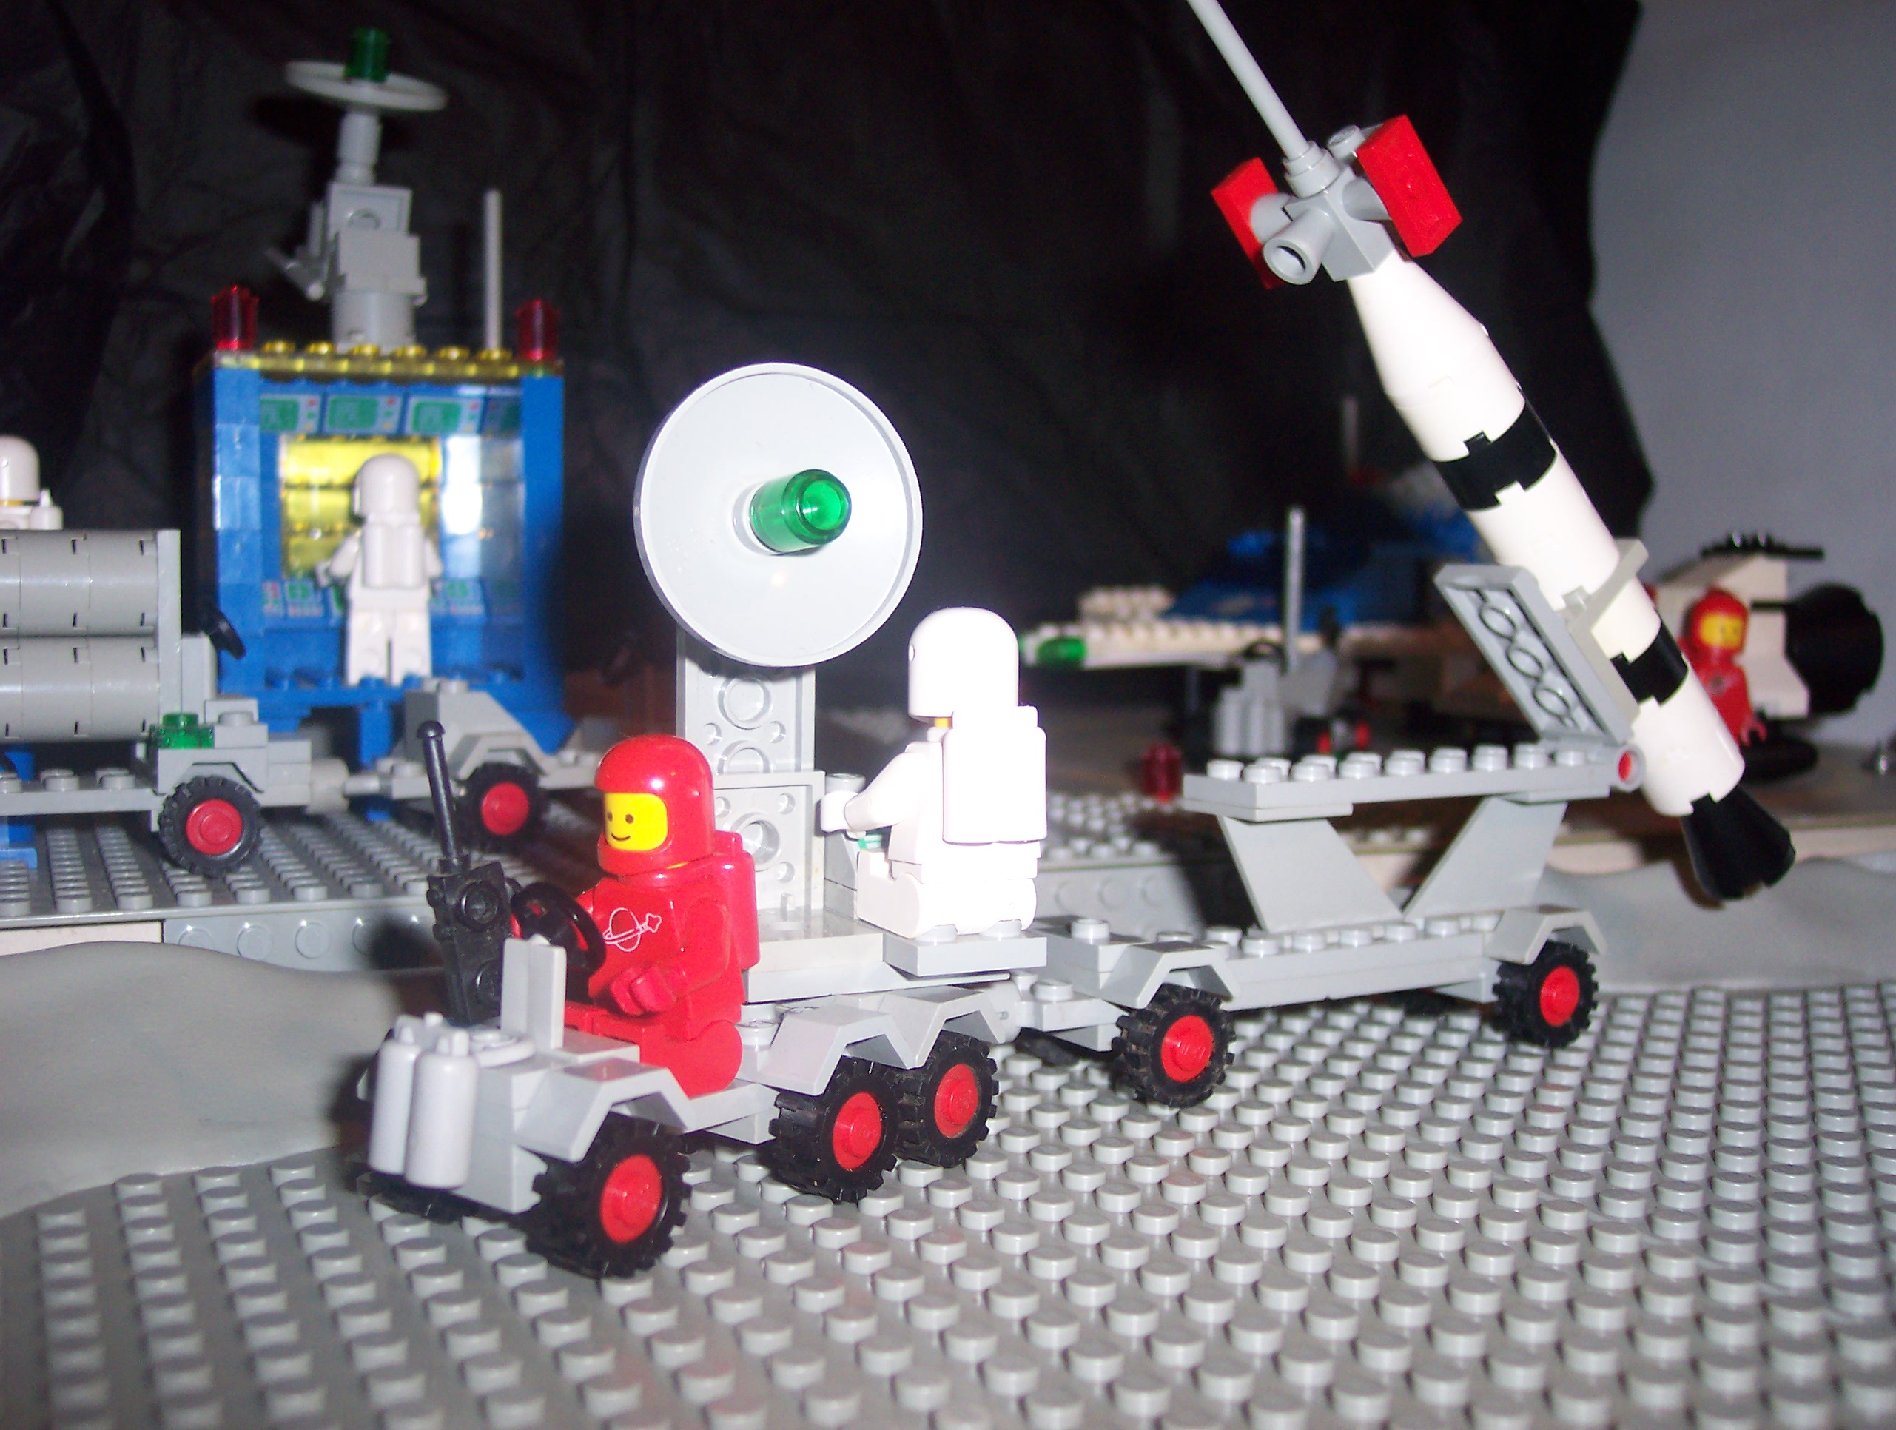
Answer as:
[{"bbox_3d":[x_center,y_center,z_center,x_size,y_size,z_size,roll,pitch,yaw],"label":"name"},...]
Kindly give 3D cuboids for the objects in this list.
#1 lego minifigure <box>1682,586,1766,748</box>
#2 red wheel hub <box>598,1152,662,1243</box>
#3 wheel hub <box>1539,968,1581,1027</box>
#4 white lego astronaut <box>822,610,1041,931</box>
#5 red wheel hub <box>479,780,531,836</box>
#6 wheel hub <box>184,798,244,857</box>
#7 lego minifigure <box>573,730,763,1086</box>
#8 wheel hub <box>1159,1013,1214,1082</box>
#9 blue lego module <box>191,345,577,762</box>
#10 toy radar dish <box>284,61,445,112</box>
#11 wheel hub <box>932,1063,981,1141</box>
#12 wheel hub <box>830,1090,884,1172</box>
[{"bbox_3d":[0.149,-0.004,0.411,0.024,0.042,0.016,0,4,-12],"label":"lego minifigure"},{"bbox_3d":[-0.031,0.045,0.196,0.005,0.009,0.009,4,5,40],"label":"red wheel hub"},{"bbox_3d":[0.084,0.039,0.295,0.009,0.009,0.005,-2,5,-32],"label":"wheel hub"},{"bbox_3d":[0.000,0.006,0.238,0.023,0.036,0.027,-1,5,-26],"label":"white lego astronaut"},{"bbox_3d":[-0.075,0.015,0.351,0.009,0.009,0.005,-2,5,-33],"label":"red wheel hub"},{"bbox_3d":[-0.113,0.017,0.322,0.009,0.009,0.005,-1,5,-24],"label":"wheel hub"},{"bbox_3d":[-0.031,0.020,0.214,0.023,0.036,0.023,4,5,40],"label":"lego minifigure"},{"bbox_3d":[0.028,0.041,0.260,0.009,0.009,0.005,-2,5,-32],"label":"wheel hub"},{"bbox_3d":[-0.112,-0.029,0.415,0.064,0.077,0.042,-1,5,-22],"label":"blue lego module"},{"bbox_3d":[-0.118,-0.127,0.424,0.032,0.005,0.032,12,19,-4],"label":"toy radar dish"},{"bbox_3d":[-0.001,0.042,0.233,0.005,0.009,0.009,4,5,40],"label":"wheel hub"},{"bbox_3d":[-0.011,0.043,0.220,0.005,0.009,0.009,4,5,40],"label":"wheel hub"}]

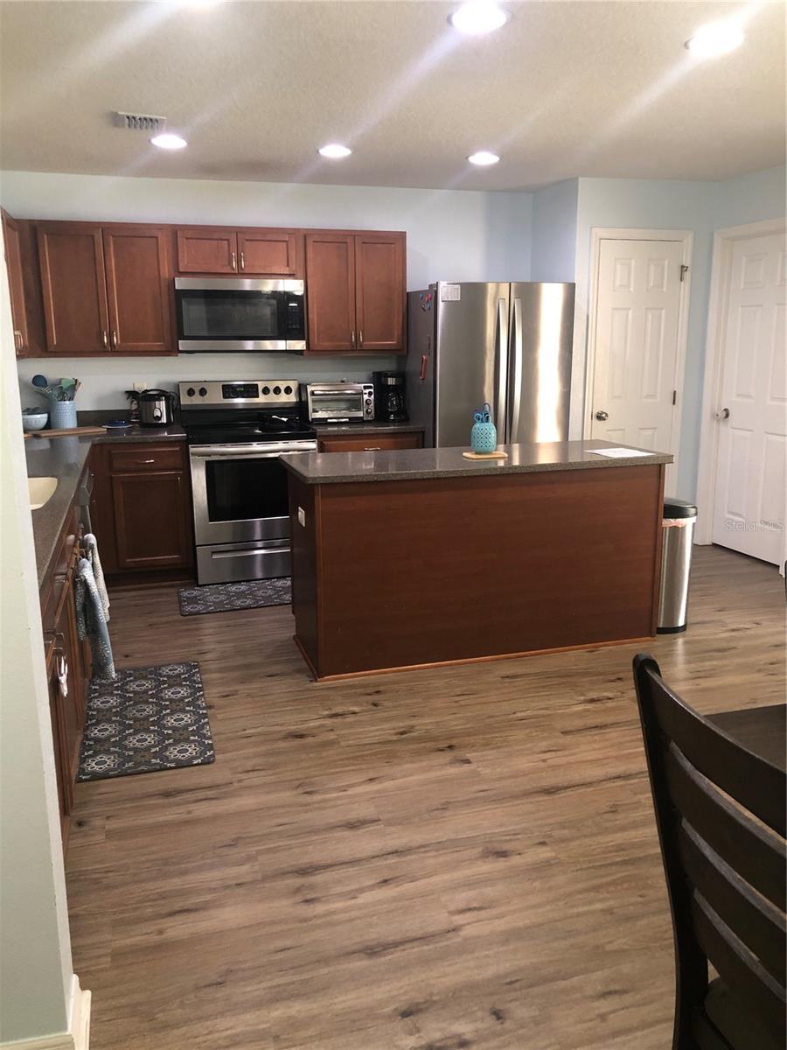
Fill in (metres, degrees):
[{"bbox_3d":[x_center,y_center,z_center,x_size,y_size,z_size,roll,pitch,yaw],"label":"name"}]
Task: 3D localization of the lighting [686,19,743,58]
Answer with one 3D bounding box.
[{"bbox_3d":[1.081,-1.612,2.850,0.190,0.025,0.190,-4,13,-16],"label":"lighting"}]

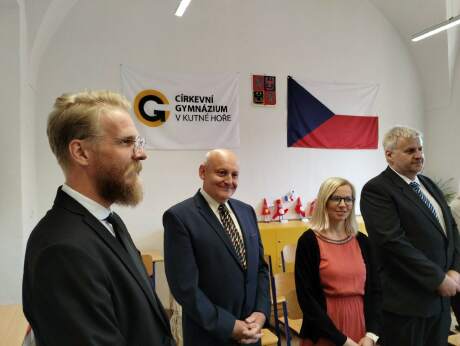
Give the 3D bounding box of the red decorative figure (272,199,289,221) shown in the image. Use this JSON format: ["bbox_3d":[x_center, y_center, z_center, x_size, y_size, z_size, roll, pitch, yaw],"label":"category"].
[{"bbox_3d":[0.674,0.500,4.970,0.200,0.320,0.140,-1,3,-18],"label":"red decorative figure"}]

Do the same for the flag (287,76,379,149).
[{"bbox_3d":[1.505,-0.836,5.310,1.500,0.980,0.030,-1,3,-18],"label":"flag"}]

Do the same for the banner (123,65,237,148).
[{"bbox_3d":[-0.576,-0.780,4.620,1.500,1.000,0.030,-1,3,-18],"label":"banner"}]

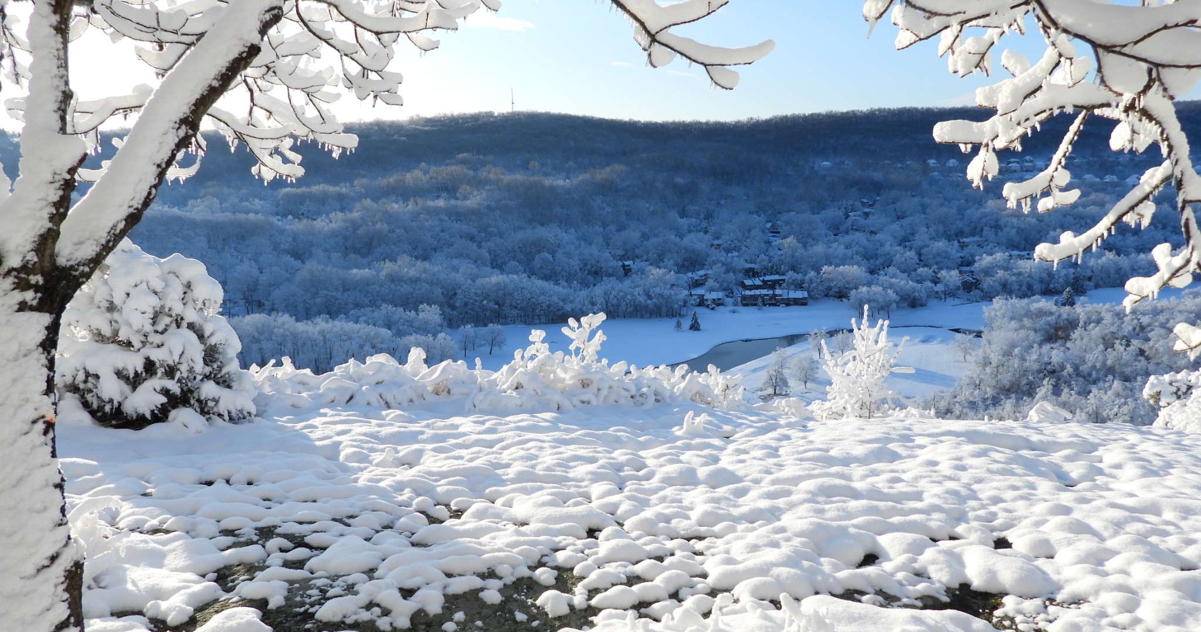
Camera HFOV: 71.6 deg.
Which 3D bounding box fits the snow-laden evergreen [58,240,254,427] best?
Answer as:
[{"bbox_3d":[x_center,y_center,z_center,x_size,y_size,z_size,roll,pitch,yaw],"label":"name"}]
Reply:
[{"bbox_3d":[-2.848,0.092,5.280,1.190,1.140,1.130,-6,13,-28],"label":"snow-laden evergreen"}]

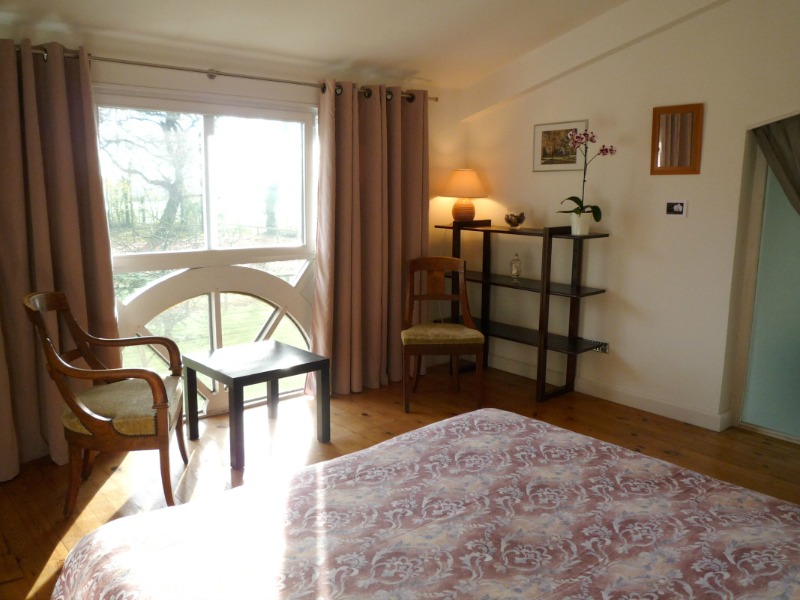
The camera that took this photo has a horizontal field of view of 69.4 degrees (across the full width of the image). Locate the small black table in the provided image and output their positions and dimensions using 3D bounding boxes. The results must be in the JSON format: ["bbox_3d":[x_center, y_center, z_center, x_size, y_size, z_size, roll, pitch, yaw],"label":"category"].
[{"bbox_3d":[-0.760,0.526,3.087,0.550,0.450,0.550,-9,13,-43],"label":"small black table"}]

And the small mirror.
[{"bbox_3d":[1.550,-0.894,3.242,0.025,0.373,0.277,-8,12,-40],"label":"small mirror"}]

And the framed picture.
[{"bbox_3d":[1.054,-1.011,3.822,0.020,0.305,0.400,-8,12,-40],"label":"framed picture"}]

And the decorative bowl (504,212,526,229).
[{"bbox_3d":[0.795,-0.545,3.987,0.145,0.110,0.145,0,9,0],"label":"decorative bowl"}]

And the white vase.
[{"bbox_3d":[1.111,-0.466,3.543,0.125,0.140,0.125,-8,12,-40],"label":"white vase"}]

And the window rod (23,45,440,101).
[{"bbox_3d":[-0.882,-1.249,3.210,2.800,0.030,0.035,-6,11,-35],"label":"window rod"}]

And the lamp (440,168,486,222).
[{"bbox_3d":[0.477,-0.761,4.303,0.345,0.410,0.345,0,9,0],"label":"lamp"}]

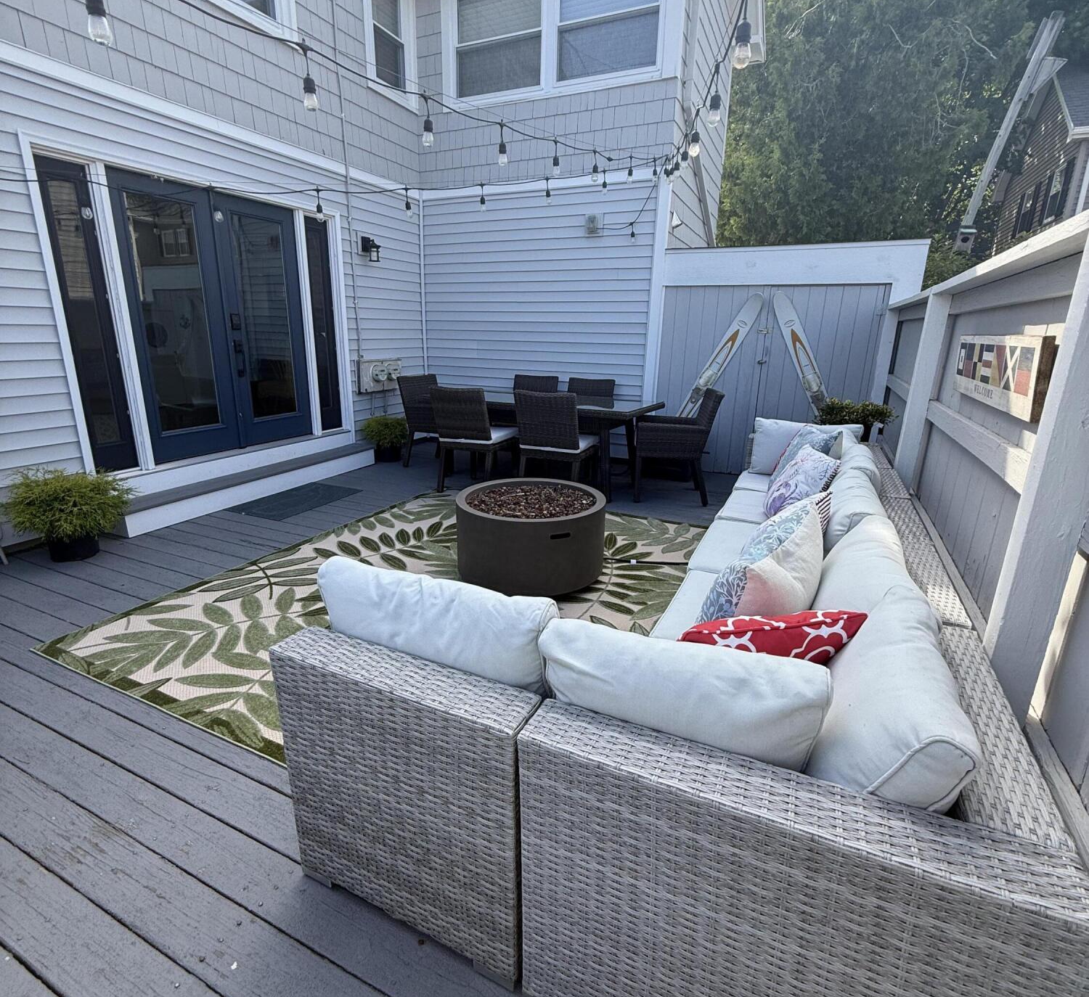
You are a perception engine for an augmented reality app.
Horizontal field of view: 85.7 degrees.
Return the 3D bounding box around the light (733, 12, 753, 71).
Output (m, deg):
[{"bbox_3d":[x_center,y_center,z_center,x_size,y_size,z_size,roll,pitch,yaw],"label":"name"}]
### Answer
[{"bbox_3d":[0.531,-1.223,1.570,0.050,0.132,0.050,8,18,24],"label":"light"}]

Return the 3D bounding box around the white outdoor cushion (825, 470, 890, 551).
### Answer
[{"bbox_3d":[1.297,0.107,2.538,0.170,0.390,0.670,30,25,16],"label":"white outdoor cushion"}]

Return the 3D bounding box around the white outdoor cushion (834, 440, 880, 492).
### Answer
[{"bbox_3d":[1.459,-0.051,2.811,0.180,0.400,0.620,21,22,20],"label":"white outdoor cushion"}]

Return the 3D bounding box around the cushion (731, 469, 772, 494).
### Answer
[{"bbox_3d":[1.691,-0.040,3.890,0.720,0.120,0.700,9,18,24],"label":"cushion"}]

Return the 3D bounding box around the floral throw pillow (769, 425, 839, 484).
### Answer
[{"bbox_3d":[1.596,-0.220,3.588,0.150,0.420,0.440,20,14,-8],"label":"floral throw pillow"}]

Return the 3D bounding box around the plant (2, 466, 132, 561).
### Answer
[{"bbox_3d":[-2.730,0.106,3.409,0.560,0.460,0.560,9,17,24],"label":"plant"}]

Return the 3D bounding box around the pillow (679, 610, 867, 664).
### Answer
[{"bbox_3d":[0.437,0.408,1.328,0.440,0.410,0.140,-3,46,-14],"label":"pillow"}]

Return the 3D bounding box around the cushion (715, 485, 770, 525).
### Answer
[{"bbox_3d":[1.361,0.126,3.229,0.710,0.110,0.640,9,17,24],"label":"cushion"}]

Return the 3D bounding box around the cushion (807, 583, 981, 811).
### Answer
[{"bbox_3d":[0.702,0.474,1.295,0.170,0.380,0.690,32,26,15],"label":"cushion"}]

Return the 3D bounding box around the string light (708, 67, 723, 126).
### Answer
[{"bbox_3d":[0.606,-1.433,2.095,0.046,0.183,0.046,9,17,24],"label":"string light"}]

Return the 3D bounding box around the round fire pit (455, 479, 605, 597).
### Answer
[{"bbox_3d":[-0.073,0.192,3.336,0.838,0.410,0.838,1,16,0],"label":"round fire pit"}]

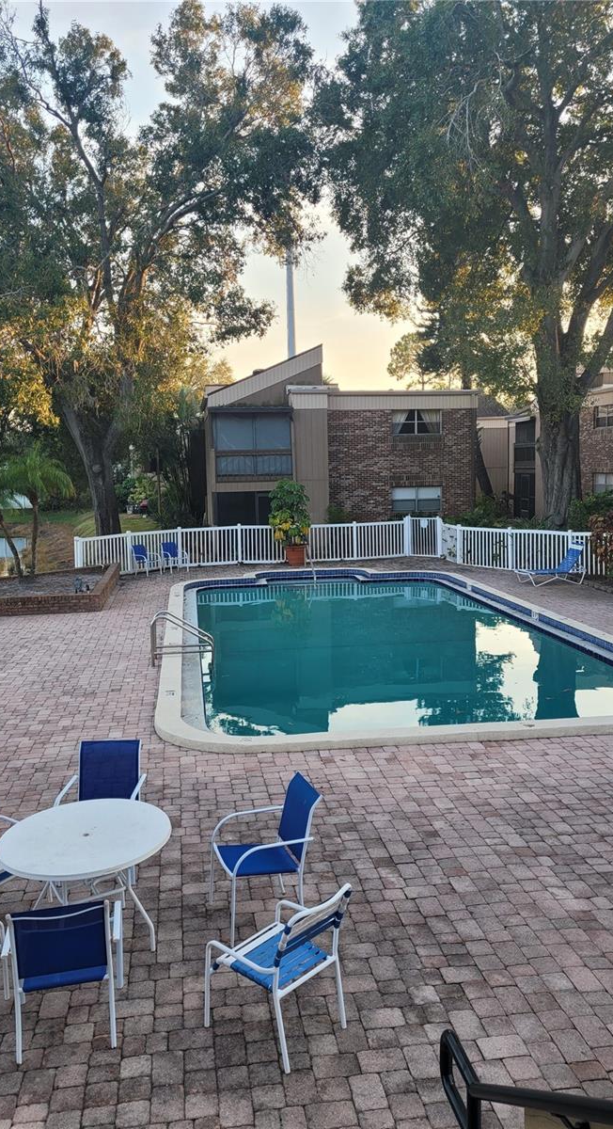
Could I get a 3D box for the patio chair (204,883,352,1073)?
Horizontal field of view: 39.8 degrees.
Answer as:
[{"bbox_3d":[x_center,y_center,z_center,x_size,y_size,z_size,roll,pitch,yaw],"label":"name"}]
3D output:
[{"bbox_3d":[-0.143,2.115,4.592,0.657,0.847,0.565,5,9,42],"label":"patio chair"}]

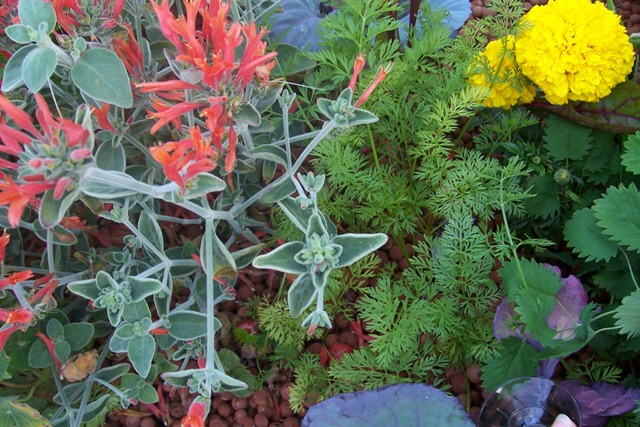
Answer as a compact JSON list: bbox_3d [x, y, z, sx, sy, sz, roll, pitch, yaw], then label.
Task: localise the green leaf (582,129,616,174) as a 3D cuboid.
[{"bbox_3d":[0.289,-0.068,0.627,0.044,0.010,0.056,15,74,8],"label":"green leaf"}]

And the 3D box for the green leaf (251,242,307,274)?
[{"bbox_3d":[-0.030,0.033,0.453,0.041,0.009,0.022,-6,62,-7],"label":"green leaf"}]

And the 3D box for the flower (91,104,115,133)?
[{"bbox_3d":[-0.164,-0.071,0.463,0.016,0.014,0.022,-32,104,-16],"label":"flower"}]

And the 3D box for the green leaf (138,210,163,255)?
[{"bbox_3d":[-0.146,0.017,0.524,0.022,0.010,0.052,-37,61,9],"label":"green leaf"}]

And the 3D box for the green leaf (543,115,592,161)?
[{"bbox_3d":[0.249,-0.080,0.608,0.049,0.010,0.056,7,74,3],"label":"green leaf"}]

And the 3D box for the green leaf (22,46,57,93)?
[{"bbox_3d":[-0.208,-0.107,0.449,0.025,0.010,0.037,10,79,2],"label":"green leaf"}]

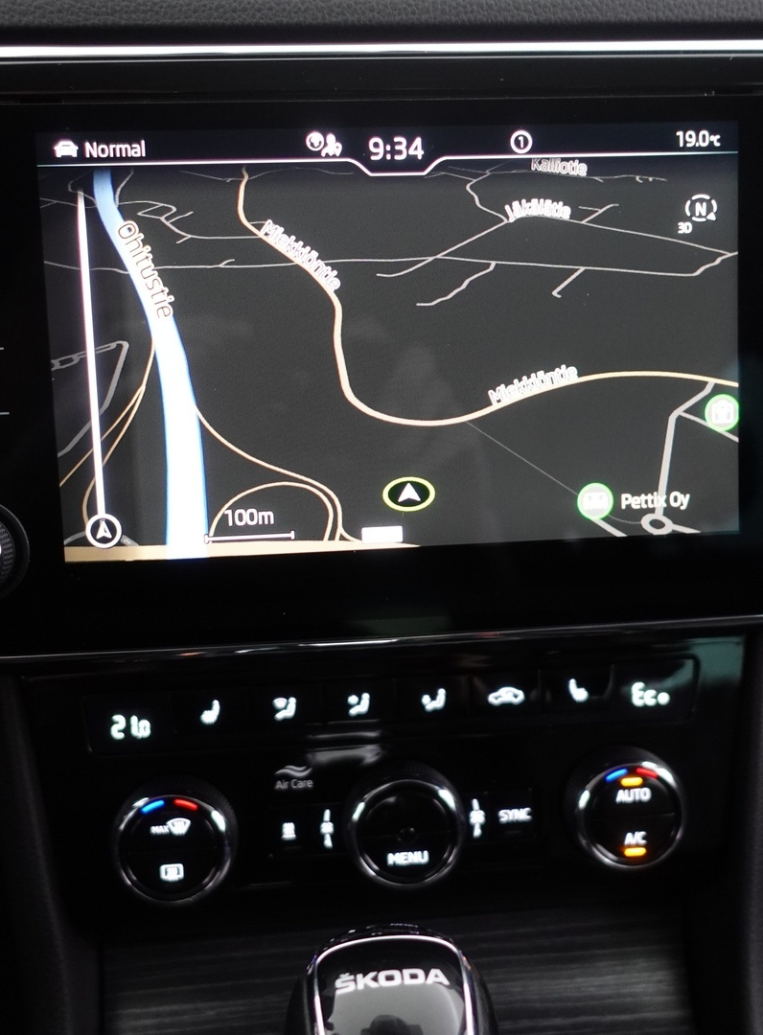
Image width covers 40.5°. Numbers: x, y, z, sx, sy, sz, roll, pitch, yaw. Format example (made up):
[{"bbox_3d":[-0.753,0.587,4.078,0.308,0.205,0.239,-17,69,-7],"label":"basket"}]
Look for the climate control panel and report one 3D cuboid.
[{"bbox_3d":[0.002,0.071,0.277,0.190,0.069,0.030,-2,1,-4],"label":"climate control panel"}]

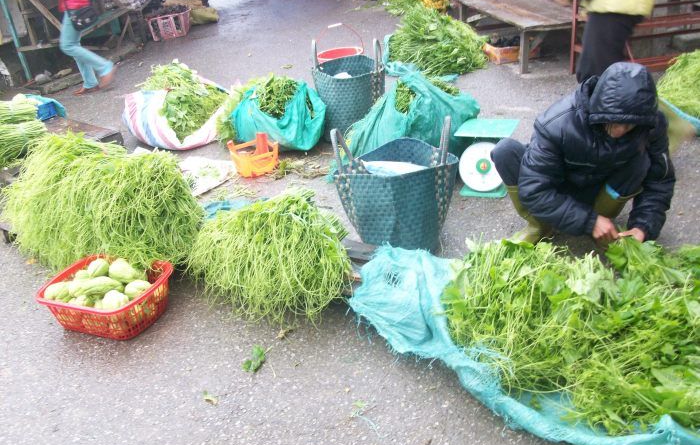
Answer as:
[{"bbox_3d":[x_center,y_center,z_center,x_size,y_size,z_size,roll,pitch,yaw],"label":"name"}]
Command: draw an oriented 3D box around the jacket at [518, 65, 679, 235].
[{"bbox_3d":[0.934,-0.320,2.679,0.600,0.620,0.560,-2,27,7],"label":"jacket"}]

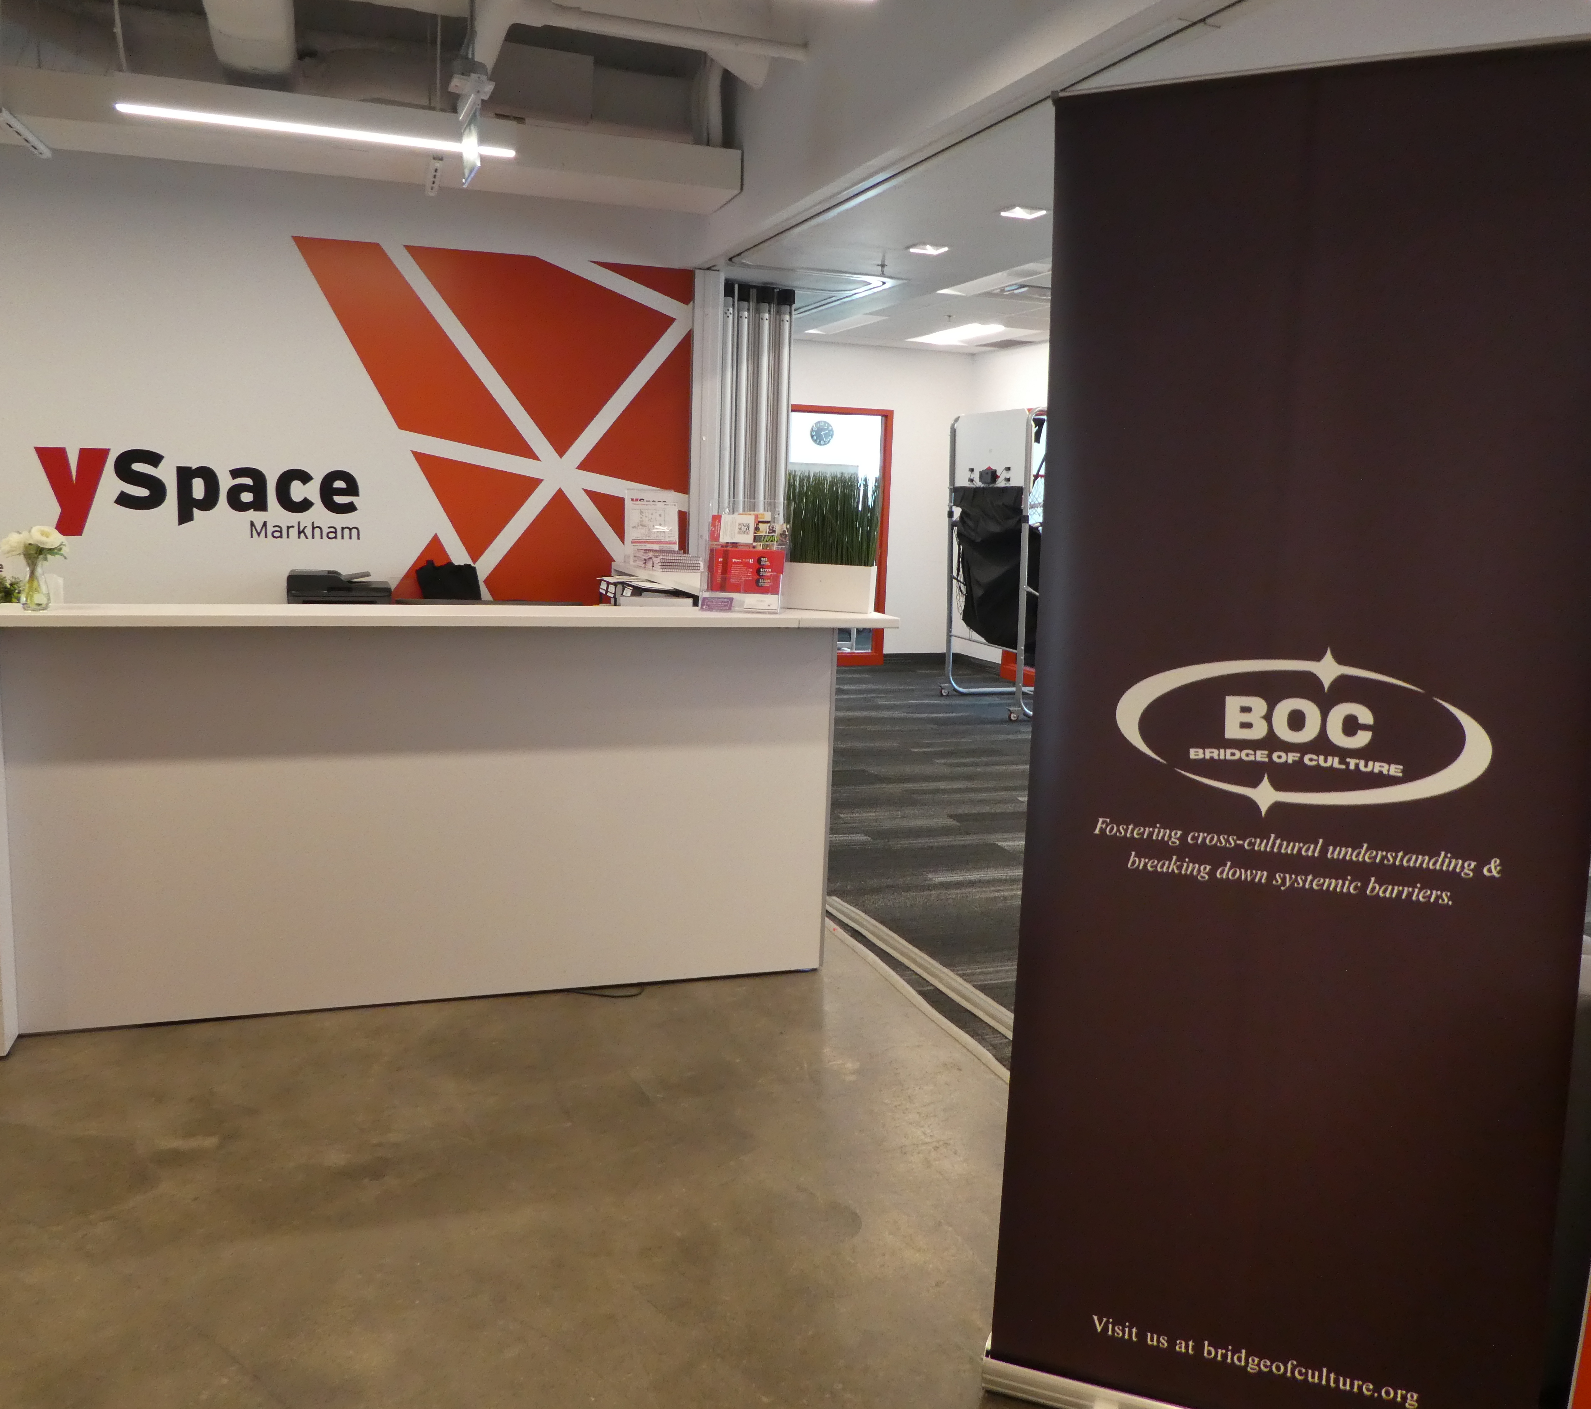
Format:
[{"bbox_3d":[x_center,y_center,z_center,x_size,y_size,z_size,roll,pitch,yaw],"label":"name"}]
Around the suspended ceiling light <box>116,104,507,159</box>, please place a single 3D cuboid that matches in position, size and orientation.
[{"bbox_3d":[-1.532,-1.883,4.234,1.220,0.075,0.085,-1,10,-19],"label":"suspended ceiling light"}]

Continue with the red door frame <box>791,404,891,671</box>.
[{"bbox_3d":[0.308,-1.406,11.037,1.030,2.167,0.120,-1,10,-20],"label":"red door frame"}]

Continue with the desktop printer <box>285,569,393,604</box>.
[{"bbox_3d":[-1.920,-0.447,5.489,0.425,0.250,0.380,-1,10,-19],"label":"desktop printer"}]

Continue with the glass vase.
[{"bbox_3d":[-1.881,-0.301,3.220,0.067,0.130,0.067,-1,10,-19],"label":"glass vase"}]

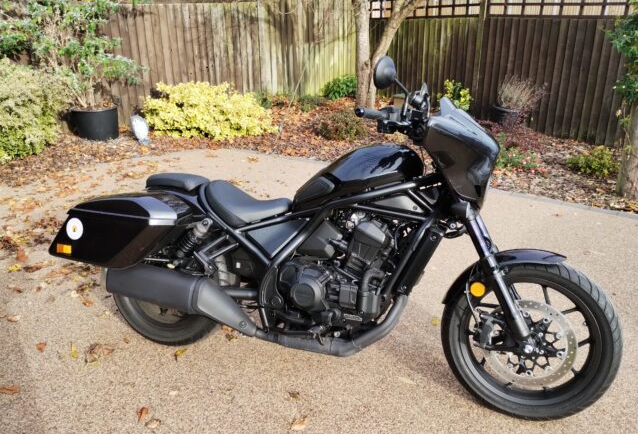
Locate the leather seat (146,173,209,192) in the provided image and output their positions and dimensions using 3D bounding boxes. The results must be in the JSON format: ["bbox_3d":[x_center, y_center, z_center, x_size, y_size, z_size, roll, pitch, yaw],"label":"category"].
[{"bbox_3d":[-0.631,-0.153,2.302,0.290,0.080,0.200,7,9,17],"label":"leather seat"}]

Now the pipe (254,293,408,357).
[{"bbox_3d":[0.046,0.406,2.034,0.585,0.270,0.160,7,9,17],"label":"pipe"}]

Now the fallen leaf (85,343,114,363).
[{"bbox_3d":[-0.989,0.615,2.326,0.130,0.025,0.115,-9,23,-20],"label":"fallen leaf"}]

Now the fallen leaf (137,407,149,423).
[{"bbox_3d":[-0.676,0.760,1.977,0.042,0.012,0.085,0,22,1],"label":"fallen leaf"}]

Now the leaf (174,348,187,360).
[{"bbox_3d":[-0.625,0.616,2.332,0.045,0.015,0.080,8,23,19],"label":"leaf"}]

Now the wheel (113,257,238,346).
[{"bbox_3d":[-0.670,0.277,2.357,0.635,0.635,0.180,7,10,16],"label":"wheel"}]

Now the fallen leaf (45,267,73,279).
[{"bbox_3d":[-1.524,0.332,3.029,0.145,0.025,0.070,-16,27,-37],"label":"fallen leaf"}]

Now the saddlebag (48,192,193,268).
[{"bbox_3d":[-0.817,0.040,2.112,0.540,0.280,0.200,7,10,16],"label":"saddlebag"}]

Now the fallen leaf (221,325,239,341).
[{"bbox_3d":[-0.428,0.555,2.477,0.100,0.025,0.075,20,28,41],"label":"fallen leaf"}]

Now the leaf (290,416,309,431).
[{"bbox_3d":[-0.073,0.772,1.929,0.050,0.020,0.082,19,28,40],"label":"leaf"}]

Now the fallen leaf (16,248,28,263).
[{"bbox_3d":[-1.849,0.247,3.213,0.075,0.045,0.110,-5,22,-14],"label":"fallen leaf"}]

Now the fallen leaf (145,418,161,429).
[{"bbox_3d":[-0.625,0.775,1.939,0.065,0.012,0.042,-14,26,-31],"label":"fallen leaf"}]

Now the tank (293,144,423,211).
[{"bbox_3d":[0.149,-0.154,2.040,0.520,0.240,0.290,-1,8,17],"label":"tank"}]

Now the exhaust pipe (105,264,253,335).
[{"bbox_3d":[-0.571,0.318,2.122,0.690,0.175,0.165,12,12,15],"label":"exhaust pipe"}]

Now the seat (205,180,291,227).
[{"bbox_3d":[-0.299,-0.065,2.208,0.415,0.160,0.300,7,9,17],"label":"seat"}]

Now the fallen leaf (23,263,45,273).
[{"bbox_3d":[-1.717,0.310,3.108,0.140,0.018,0.065,-12,25,-28],"label":"fallen leaf"}]

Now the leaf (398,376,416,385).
[{"bbox_3d":[0.372,0.688,2.173,0.078,0.010,0.035,14,25,31],"label":"leaf"}]

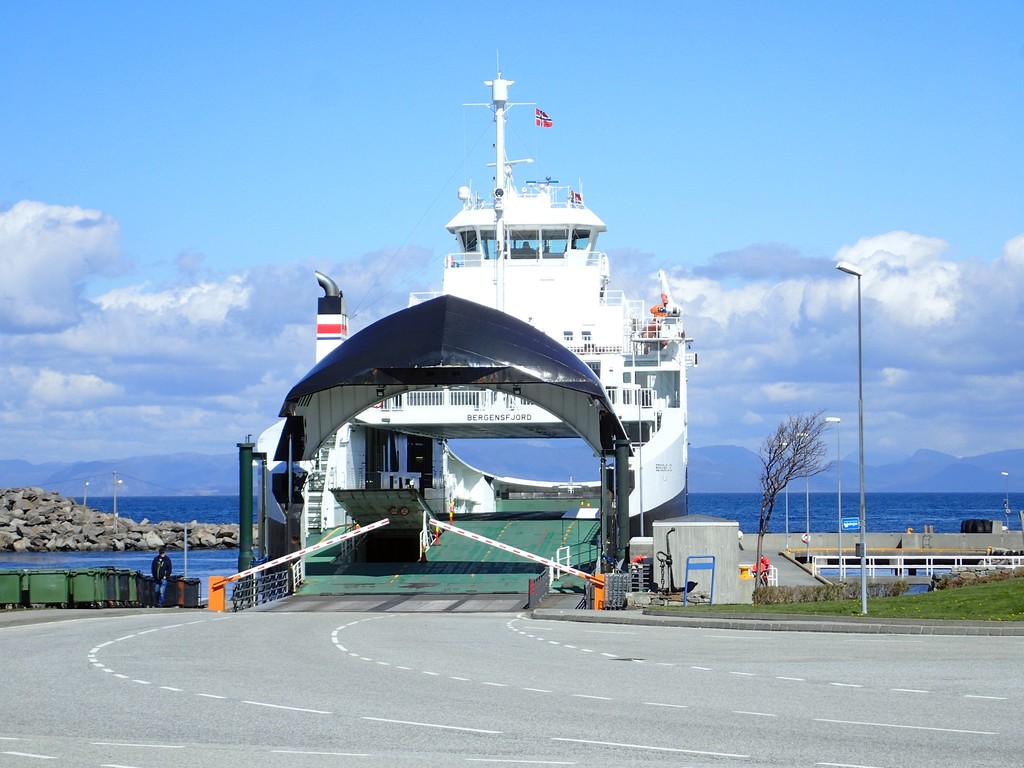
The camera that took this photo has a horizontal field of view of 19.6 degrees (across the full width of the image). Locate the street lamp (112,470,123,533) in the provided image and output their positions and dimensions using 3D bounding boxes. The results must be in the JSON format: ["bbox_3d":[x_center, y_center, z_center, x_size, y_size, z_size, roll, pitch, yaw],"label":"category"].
[{"bbox_3d":[-45.925,13.811,345.027,1.100,7.324,0.400,-1,-2,17],"label":"street lamp"}]

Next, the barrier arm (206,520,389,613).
[{"bbox_3d":[-6.386,5.427,88.650,5.470,2.760,0.500,0,-2,0],"label":"barrier arm"}]

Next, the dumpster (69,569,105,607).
[{"bbox_3d":[-13.181,6.372,91.922,0.790,1.210,1.280,-1,-2,7],"label":"dumpster"}]

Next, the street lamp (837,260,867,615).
[{"bbox_3d":[9.432,1.510,82.524,0.850,9.817,0.320,1,-2,-26],"label":"street lamp"}]

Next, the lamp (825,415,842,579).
[{"bbox_3d":[18.459,6.687,170.138,0.850,9.453,0.300,0,-2,-6],"label":"lamp"}]

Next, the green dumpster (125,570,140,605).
[{"bbox_3d":[-12.038,6.469,93.220,0.600,1.120,0.750,1,-3,-37],"label":"green dumpster"}]

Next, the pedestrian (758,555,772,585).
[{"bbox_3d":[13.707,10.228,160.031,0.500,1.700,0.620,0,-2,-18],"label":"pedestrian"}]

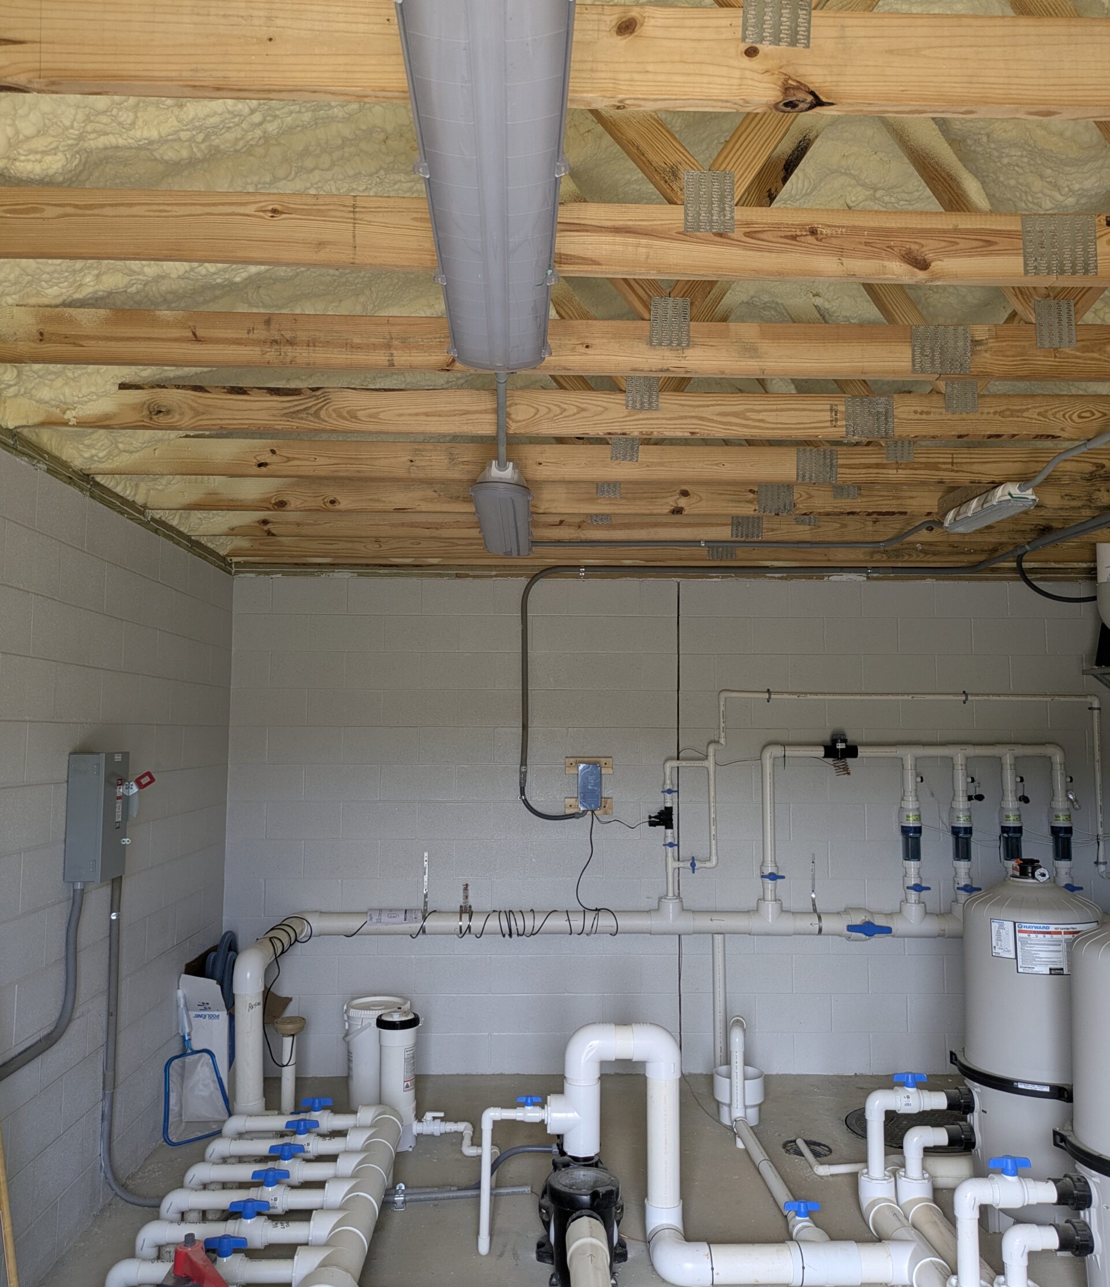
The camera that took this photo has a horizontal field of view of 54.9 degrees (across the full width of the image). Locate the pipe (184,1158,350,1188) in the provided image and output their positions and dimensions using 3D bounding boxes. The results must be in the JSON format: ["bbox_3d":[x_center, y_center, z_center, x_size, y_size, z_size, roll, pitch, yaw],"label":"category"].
[{"bbox_3d":[-1.040,1.918,3.860,0.593,0.103,0.092,0,-5,-2],"label":"pipe"}]

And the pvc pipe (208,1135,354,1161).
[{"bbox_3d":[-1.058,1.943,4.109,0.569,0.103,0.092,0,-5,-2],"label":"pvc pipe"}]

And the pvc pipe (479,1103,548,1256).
[{"bbox_3d":[-0.146,1.888,3.764,0.240,0.488,0.060,0,-5,-1],"label":"pvc pipe"}]

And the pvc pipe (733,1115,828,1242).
[{"bbox_3d":[0.863,2.097,4.231,0.096,0.130,1.048,1,-5,-5],"label":"pvc pipe"}]

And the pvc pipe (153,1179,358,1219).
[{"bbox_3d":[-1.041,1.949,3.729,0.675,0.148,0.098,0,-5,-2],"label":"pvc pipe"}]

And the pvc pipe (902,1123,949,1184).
[{"bbox_3d":[1.377,1.889,3.959,0.169,0.193,0.076,0,-5,-1],"label":"pvc pipe"}]

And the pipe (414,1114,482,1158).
[{"bbox_3d":[-0.459,2.136,4.648,0.337,0.140,0.235,0,-5,-1],"label":"pipe"}]

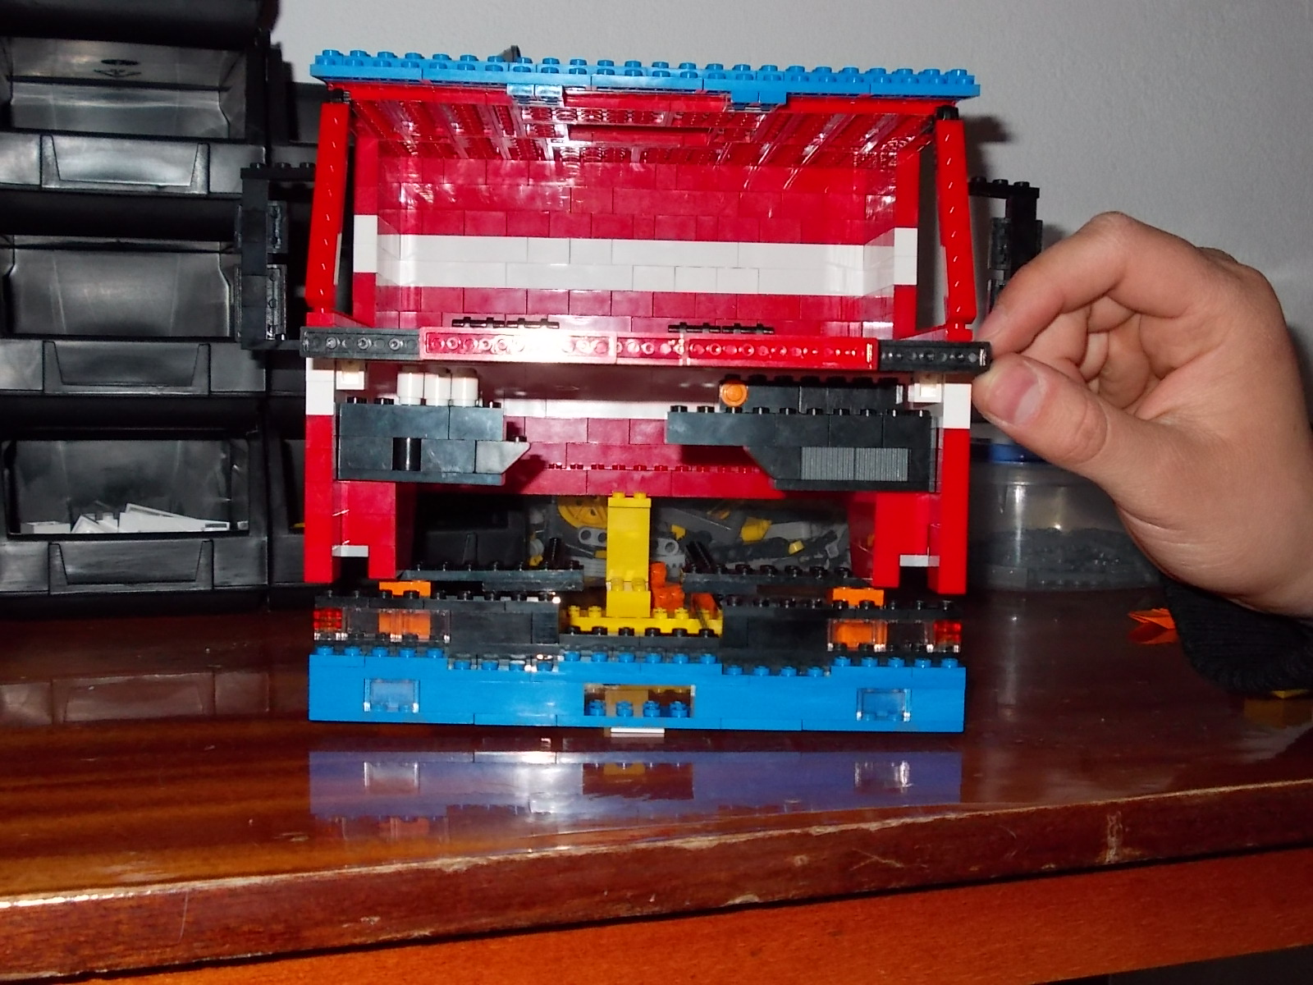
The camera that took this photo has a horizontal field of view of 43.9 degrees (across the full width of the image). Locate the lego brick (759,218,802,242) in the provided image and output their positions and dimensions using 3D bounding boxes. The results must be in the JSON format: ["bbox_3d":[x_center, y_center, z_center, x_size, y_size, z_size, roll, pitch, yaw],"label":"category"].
[{"bbox_3d":[0.047,-0.100,0.624,0.016,0.010,0.008,1,3,-2],"label":"lego brick"}]

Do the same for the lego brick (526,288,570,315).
[{"bbox_3d":[-0.041,-0.073,0.623,0.016,0.010,0.008,1,3,-1],"label":"lego brick"}]

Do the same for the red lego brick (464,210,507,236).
[{"bbox_3d":[-0.065,-0.102,0.621,0.016,0.010,0.008,1,3,-1],"label":"red lego brick"}]

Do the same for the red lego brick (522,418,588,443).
[{"bbox_3d":[-0.038,-0.024,0.625,0.024,0.010,0.008,1,3,-2],"label":"red lego brick"}]

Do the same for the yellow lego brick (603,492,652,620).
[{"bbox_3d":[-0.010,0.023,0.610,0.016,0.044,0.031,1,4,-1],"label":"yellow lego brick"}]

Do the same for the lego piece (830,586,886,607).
[{"bbox_3d":[0.062,0.034,0.508,0.016,0.010,0.014,1,3,-1],"label":"lego piece"}]

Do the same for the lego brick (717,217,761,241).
[{"bbox_3d":[0.031,-0.100,0.622,0.016,0.010,0.008,1,4,-1],"label":"lego brick"}]

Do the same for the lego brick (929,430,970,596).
[{"bbox_3d":[0.087,0.005,0.483,0.008,0.048,0.016,1,3,-2],"label":"lego brick"}]

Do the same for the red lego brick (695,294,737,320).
[{"bbox_3d":[0.023,-0.072,0.624,0.016,0.010,0.008,1,4,-1],"label":"red lego brick"}]

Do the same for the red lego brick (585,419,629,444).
[{"bbox_3d":[-0.018,-0.024,0.626,0.016,0.010,0.008,1,4,-1],"label":"red lego brick"}]

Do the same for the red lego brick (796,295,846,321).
[{"bbox_3d":[0.063,-0.070,0.626,0.016,0.010,0.008,1,3,-2],"label":"red lego brick"}]

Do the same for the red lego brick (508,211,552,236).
[{"bbox_3d":[-0.049,-0.102,0.621,0.016,0.010,0.008,1,3,-1],"label":"red lego brick"}]

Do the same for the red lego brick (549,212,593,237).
[{"bbox_3d":[-0.033,-0.102,0.621,0.016,0.010,0.008,1,3,-2],"label":"red lego brick"}]

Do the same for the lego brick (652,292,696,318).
[{"bbox_3d":[0.007,-0.071,0.624,0.016,0.010,0.008,1,3,-2],"label":"lego brick"}]

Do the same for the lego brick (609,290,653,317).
[{"bbox_3d":[-0.009,-0.072,0.623,0.016,0.010,0.008,1,4,-1],"label":"lego brick"}]

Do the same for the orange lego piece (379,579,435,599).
[{"bbox_3d":[-0.077,0.031,0.506,0.016,0.010,0.014,1,3,-1],"label":"orange lego piece"}]

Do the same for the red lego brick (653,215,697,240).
[{"bbox_3d":[0.007,-0.101,0.622,0.016,0.010,0.008,1,3,-1],"label":"red lego brick"}]

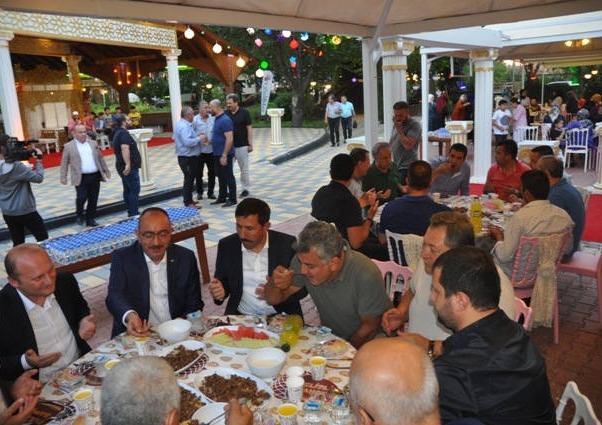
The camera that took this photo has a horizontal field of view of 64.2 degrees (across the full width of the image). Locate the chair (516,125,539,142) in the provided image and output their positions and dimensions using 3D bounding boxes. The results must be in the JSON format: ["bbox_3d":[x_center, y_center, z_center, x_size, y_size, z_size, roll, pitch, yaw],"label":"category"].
[{"bbox_3d":[5.130,-1.507,10.917,0.420,0.900,0.480,2,14,19],"label":"chair"}]

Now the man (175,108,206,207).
[{"bbox_3d":[-1.923,-0.945,8.231,0.460,1.710,0.480,-7,13,-14],"label":"man"}]

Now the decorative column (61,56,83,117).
[{"bbox_3d":[-8.155,-4.195,17.641,0.500,2.920,0.500,2,15,23],"label":"decorative column"}]

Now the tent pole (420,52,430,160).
[{"bbox_3d":[2.246,-1.643,8.682,0.110,2.430,0.110,7,17,39],"label":"tent pole"}]

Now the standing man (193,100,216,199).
[{"bbox_3d":[-1.791,-1.100,8.694,0.520,1.770,0.360,-7,14,-14],"label":"standing man"}]

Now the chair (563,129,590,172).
[{"bbox_3d":[5.633,-1.294,9.783,0.420,0.870,0.440,9,18,41],"label":"chair"}]

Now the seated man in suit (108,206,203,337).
[{"bbox_3d":[-0.614,0.626,2.301,0.550,1.280,0.770,-7,14,-15],"label":"seated man in suit"}]

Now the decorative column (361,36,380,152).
[{"bbox_3d":[0.900,-0.927,5.976,0.130,2.365,0.130,9,18,42],"label":"decorative column"}]

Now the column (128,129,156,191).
[{"bbox_3d":[-3.036,-1.027,9.241,0.360,1.130,0.360,6,16,36],"label":"column"}]

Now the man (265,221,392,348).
[{"bbox_3d":[0.188,0.636,2.191,0.580,1.220,0.800,9,18,41],"label":"man"}]

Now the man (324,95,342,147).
[{"bbox_3d":[1.093,-3.127,16.508,0.550,1.730,0.380,-1,14,11],"label":"man"}]

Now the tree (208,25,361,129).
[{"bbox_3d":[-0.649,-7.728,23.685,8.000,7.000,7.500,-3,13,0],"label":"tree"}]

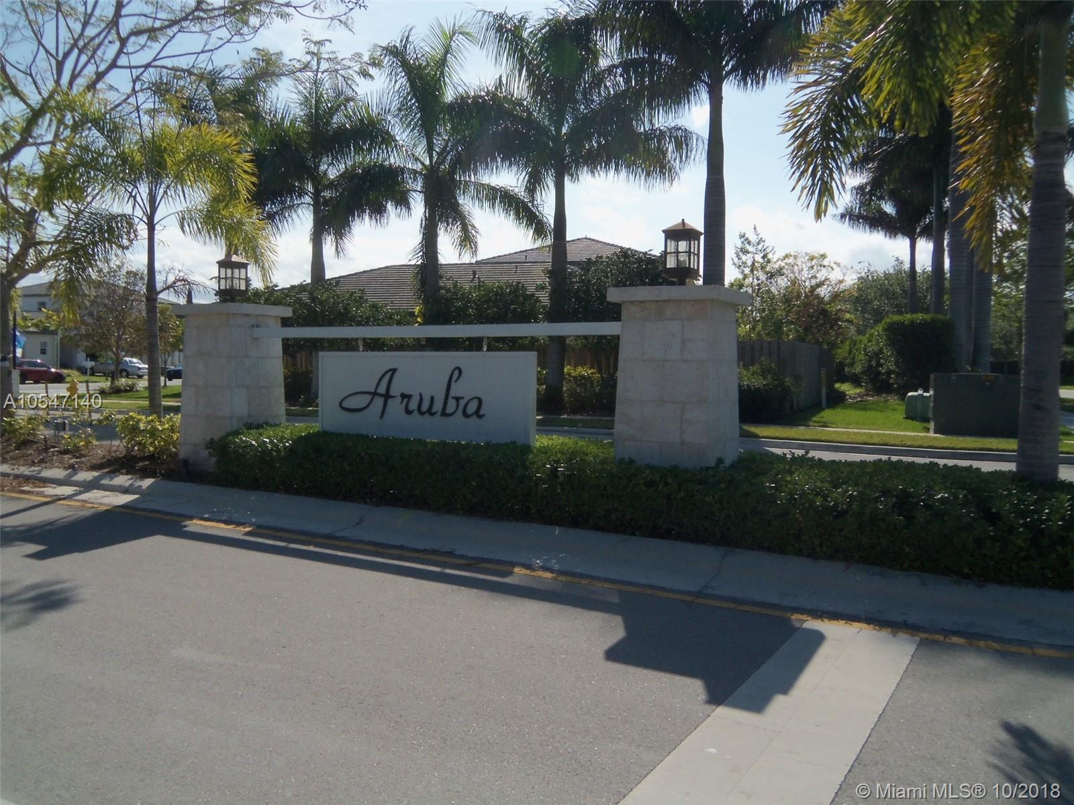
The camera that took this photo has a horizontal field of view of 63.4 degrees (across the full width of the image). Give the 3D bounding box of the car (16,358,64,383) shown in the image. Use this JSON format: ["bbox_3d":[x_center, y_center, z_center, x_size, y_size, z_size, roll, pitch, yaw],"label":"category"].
[{"bbox_3d":[-29.958,-1.879,50.265,1.820,1.460,4.500,3,3,38],"label":"car"}]

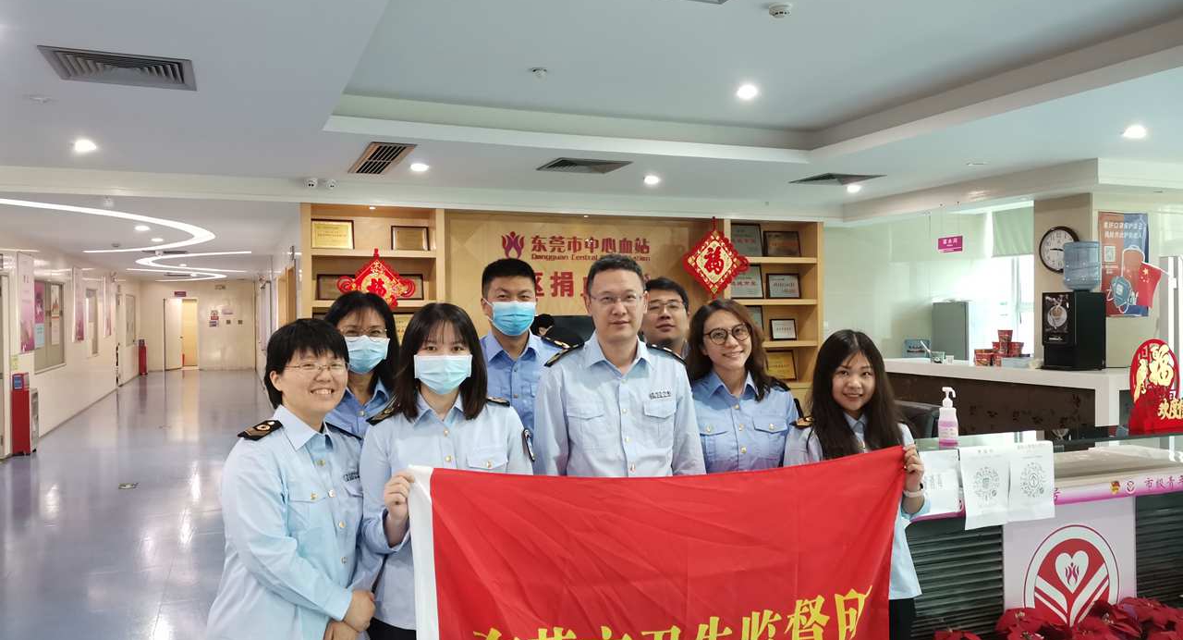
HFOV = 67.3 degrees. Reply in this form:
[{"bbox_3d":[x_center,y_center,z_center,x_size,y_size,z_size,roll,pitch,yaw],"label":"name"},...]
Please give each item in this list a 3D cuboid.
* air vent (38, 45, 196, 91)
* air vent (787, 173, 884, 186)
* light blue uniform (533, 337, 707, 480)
[{"bbox_3d":[-2.215,-1.182,4.215,0.597,0.050,0.597,-1,1,-22],"label":"air vent"},{"bbox_3d":[2.169,-1.242,7.867,0.590,0.050,0.600,-1,1,-22],"label":"air vent"},{"bbox_3d":[0.080,0.388,2.533,0.500,0.700,0.280,0,1,-7],"label":"light blue uniform"}]

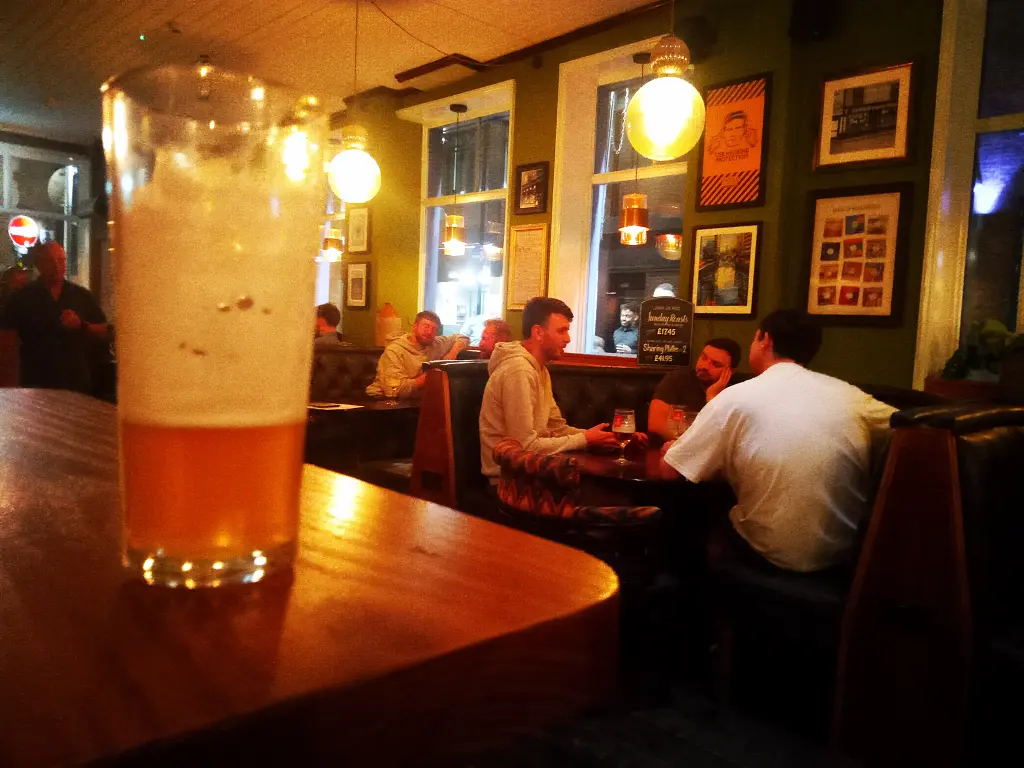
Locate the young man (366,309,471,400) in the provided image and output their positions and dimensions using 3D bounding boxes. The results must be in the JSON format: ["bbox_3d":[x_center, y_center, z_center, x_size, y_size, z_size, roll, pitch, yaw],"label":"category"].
[{"bbox_3d":[-0.600,0.173,5.100,0.640,1.270,0.720,2,5,-10],"label":"young man"}]

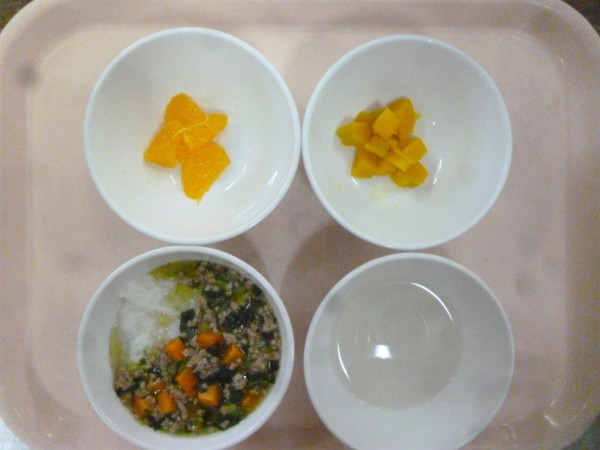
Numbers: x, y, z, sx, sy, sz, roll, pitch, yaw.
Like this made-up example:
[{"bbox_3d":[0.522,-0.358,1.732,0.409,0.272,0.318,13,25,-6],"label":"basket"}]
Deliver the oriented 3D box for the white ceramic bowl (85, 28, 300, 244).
[{"bbox_3d":[-0.060,-0.049,0.298,0.120,0.055,0.120,0,91,-2],"label":"white ceramic bowl"}]

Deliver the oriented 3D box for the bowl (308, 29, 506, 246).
[{"bbox_3d":[0.060,-0.047,0.302,0.120,0.055,0.120,0,91,-2],"label":"bowl"}]

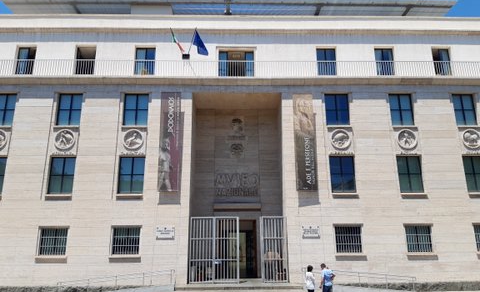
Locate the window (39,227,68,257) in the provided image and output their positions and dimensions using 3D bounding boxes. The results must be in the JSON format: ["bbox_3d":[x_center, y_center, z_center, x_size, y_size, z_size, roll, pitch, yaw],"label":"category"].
[{"bbox_3d":[-9.365,4.776,18.105,1.492,1.434,0.220,0,-14,-1],"label":"window"}]

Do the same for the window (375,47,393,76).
[{"bbox_3d":[9.462,-5.478,23.585,1.270,1.890,0.200,0,-15,-1],"label":"window"}]

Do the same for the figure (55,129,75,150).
[{"bbox_3d":[-9.639,-0.366,19.895,1.113,1.183,0.180,0,-14,-1],"label":"figure"}]

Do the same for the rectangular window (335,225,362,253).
[{"bbox_3d":[5.528,4.730,18.411,1.464,1.409,0.220,0,-14,-1],"label":"rectangular window"}]

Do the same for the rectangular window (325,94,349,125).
[{"bbox_3d":[5.456,-2.028,20.205,1.310,1.842,0.220,0,-14,-1],"label":"rectangular window"}]

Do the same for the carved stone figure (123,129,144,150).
[{"bbox_3d":[-5.987,-0.355,20.390,1.160,1.210,0.200,0,-15,-1],"label":"carved stone figure"}]

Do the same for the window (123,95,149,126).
[{"bbox_3d":[-6.058,-2.104,21.053,1.450,1.940,0.200,0,-15,-1],"label":"window"}]

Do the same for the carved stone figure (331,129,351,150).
[{"bbox_3d":[5.496,-0.353,19.618,1.095,1.174,0.170,0,-14,-1],"label":"carved stone figure"}]

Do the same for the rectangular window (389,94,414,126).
[{"bbox_3d":[9.404,-2.099,20.918,1.339,1.926,0.200,0,-14,-1],"label":"rectangular window"}]

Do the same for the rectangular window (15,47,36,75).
[{"bbox_3d":[-13.456,-5.344,22.681,1.119,1.915,0.200,0,-14,-1],"label":"rectangular window"}]

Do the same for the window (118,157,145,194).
[{"bbox_3d":[-5.910,1.620,19.681,1.425,2.051,0.200,0,-14,-1],"label":"window"}]

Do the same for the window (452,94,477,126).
[{"bbox_3d":[13.373,-2.153,21.454,1.450,1.960,0.200,0,-15,-1],"label":"window"}]

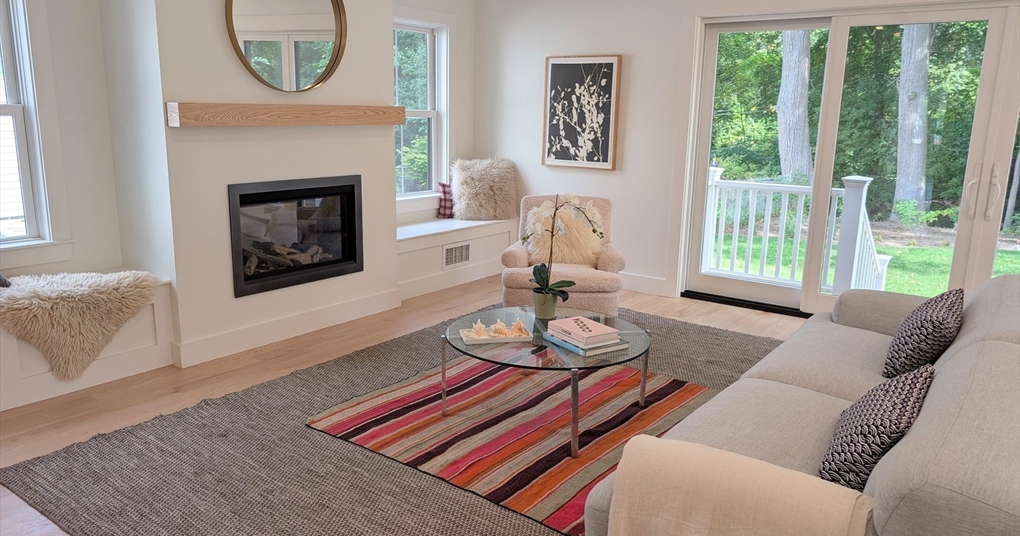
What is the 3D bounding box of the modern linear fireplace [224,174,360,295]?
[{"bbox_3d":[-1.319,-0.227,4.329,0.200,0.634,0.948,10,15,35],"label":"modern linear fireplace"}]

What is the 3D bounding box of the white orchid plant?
[{"bbox_3d":[0.263,-0.101,3.485,0.400,0.520,0.270,1,12,0],"label":"white orchid plant"}]

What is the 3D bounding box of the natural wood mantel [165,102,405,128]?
[{"bbox_3d":[-1.196,-0.882,4.099,0.108,0.118,1.554,10,15,35],"label":"natural wood mantel"}]

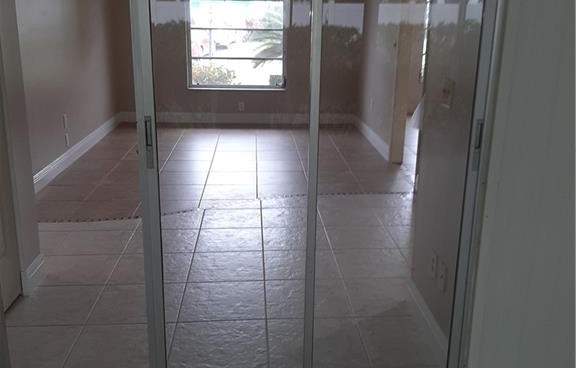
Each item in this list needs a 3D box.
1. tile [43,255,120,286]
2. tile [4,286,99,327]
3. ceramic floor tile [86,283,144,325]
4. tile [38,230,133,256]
[{"bbox_3d":[-1.283,0.529,3.534,0.455,0.012,0.455,-1,16,-3],"label":"tile"},{"bbox_3d":[-1.255,0.651,3.096,0.455,0.012,0.455,-1,16,-3],"label":"tile"},{"bbox_3d":[-0.801,0.645,3.124,0.455,0.012,0.455,-1,16,-3],"label":"ceramic floor tile"},{"bbox_3d":[-1.311,0.406,3.971,0.455,0.012,0.455,-1,16,-3],"label":"tile"}]

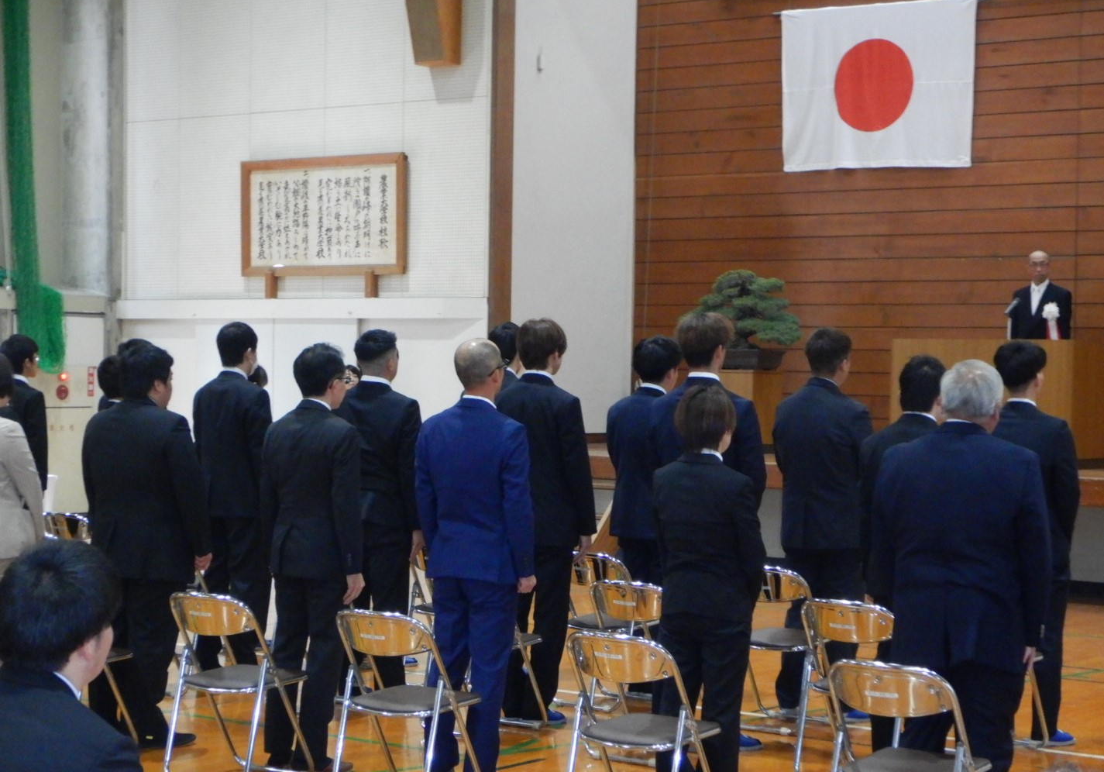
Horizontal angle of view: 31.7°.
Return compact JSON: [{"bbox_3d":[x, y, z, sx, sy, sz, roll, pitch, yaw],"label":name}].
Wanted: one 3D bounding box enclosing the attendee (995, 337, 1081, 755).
[{"bbox_3d":[2.101,0.679,8.561,0.500,1.745,0.320,1,1,33],"label":"attendee"}]

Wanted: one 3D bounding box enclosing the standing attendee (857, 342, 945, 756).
[{"bbox_3d":[1.483,0.717,7.939,0.500,1.701,0.320,1,1,34],"label":"standing attendee"}]

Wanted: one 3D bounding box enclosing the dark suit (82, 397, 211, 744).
[{"bbox_3d":[-1.718,0.764,8.250,0.570,1.440,0.350,1,1,33],"label":"dark suit"}]

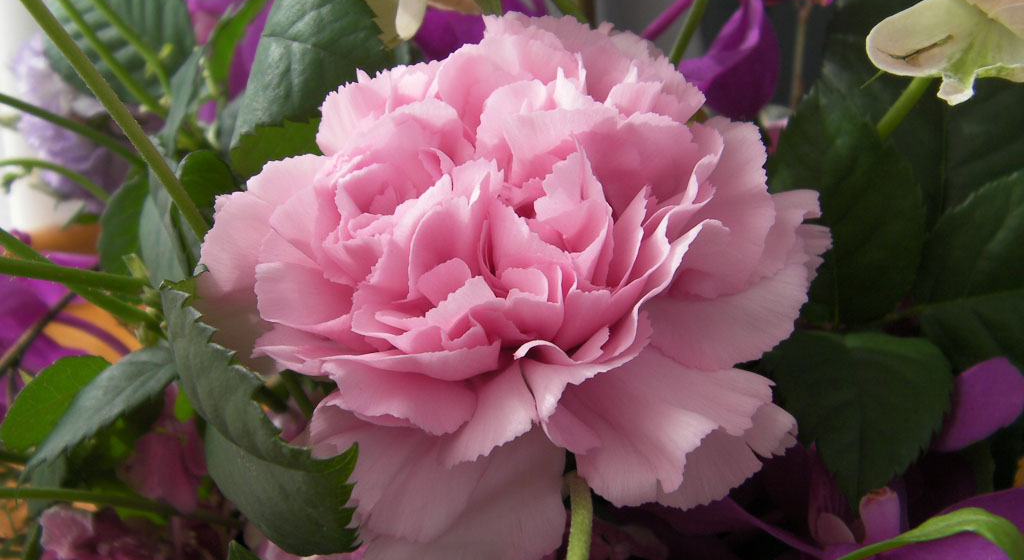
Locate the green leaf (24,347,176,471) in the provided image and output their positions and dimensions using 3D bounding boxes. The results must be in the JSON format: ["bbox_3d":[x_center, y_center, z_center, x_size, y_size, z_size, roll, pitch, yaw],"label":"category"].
[{"bbox_3d":[-0.073,0.023,0.200,0.011,0.009,0.034,44,62,9],"label":"green leaf"}]

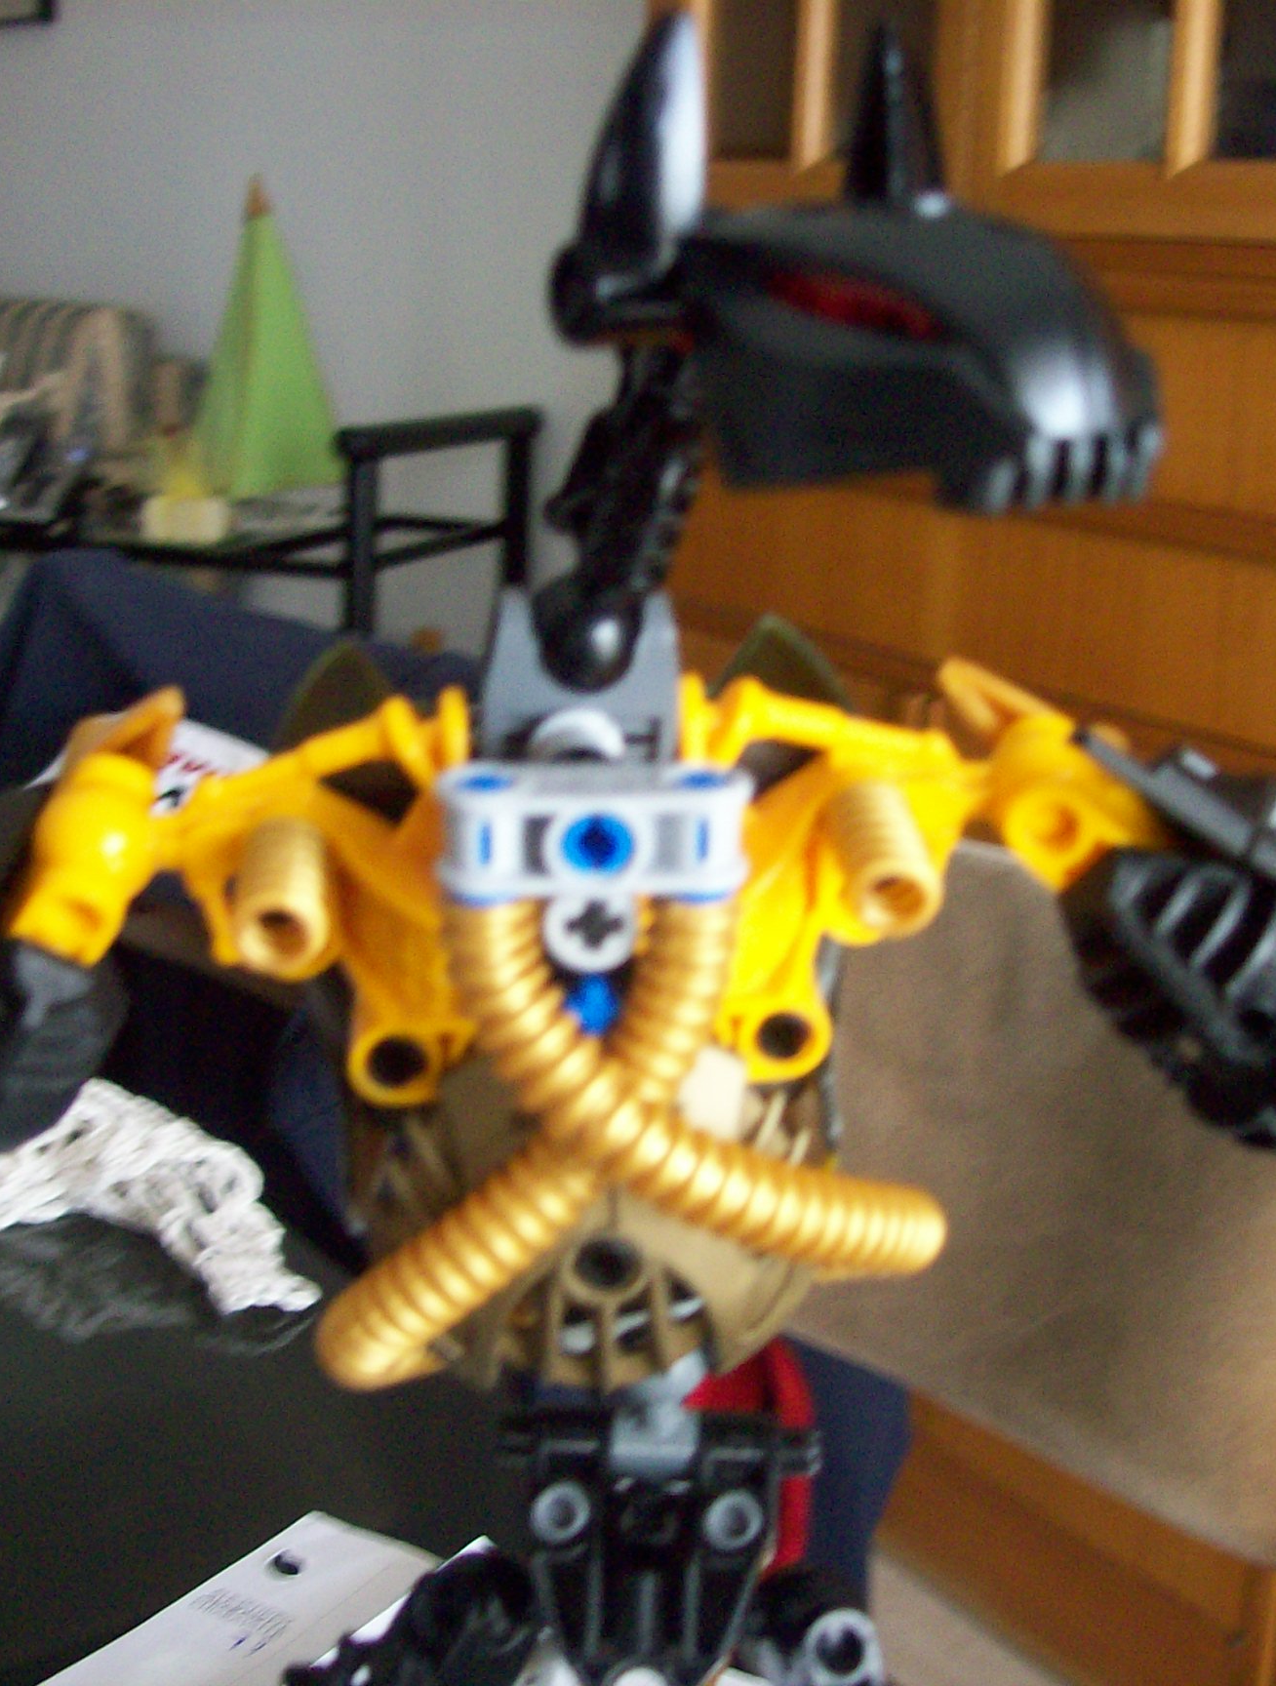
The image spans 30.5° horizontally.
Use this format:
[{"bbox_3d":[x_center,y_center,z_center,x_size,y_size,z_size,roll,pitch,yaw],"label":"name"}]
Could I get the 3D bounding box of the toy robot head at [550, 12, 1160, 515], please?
[{"bbox_3d":[0.023,-0.049,0.199,0.046,0.037,0.041,12,17,34],"label":"toy robot head"}]

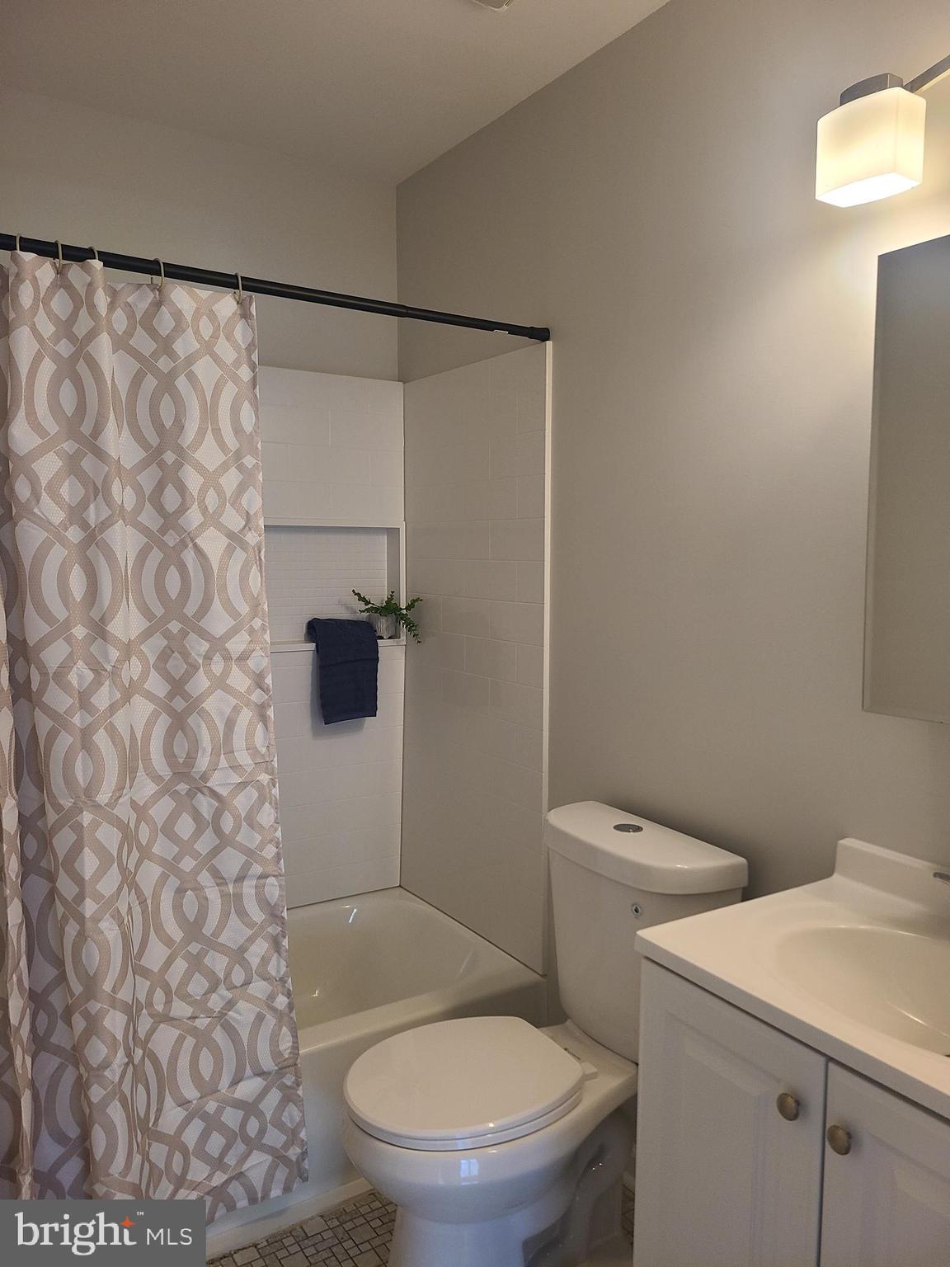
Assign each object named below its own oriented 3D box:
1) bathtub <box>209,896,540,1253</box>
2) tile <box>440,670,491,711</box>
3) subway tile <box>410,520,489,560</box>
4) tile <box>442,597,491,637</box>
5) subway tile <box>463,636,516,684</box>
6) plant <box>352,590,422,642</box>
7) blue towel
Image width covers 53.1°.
[{"bbox_3d":[-0.660,1.025,2.250,1.524,0.368,0.760,-3,6,-33],"label":"bathtub"},{"bbox_3d":[-0.024,0.162,2.595,0.010,0.101,0.245,-3,6,-33],"label":"tile"},{"bbox_3d":[-0.070,-0.255,2.633,0.010,0.105,0.420,-3,6,-33],"label":"subway tile"},{"bbox_3d":[-0.023,-0.044,2.577,0.010,0.100,0.245,-3,6,-33],"label":"tile"},{"bbox_3d":[0.043,0.068,2.484,0.010,0.107,0.240,-3,6,-33],"label":"subway tile"},{"bbox_3d":[-0.273,-0.048,2.803,0.165,0.155,0.180,-3,6,-33],"label":"plant"},{"bbox_3d":[-0.384,0.102,2.759,0.195,0.300,0.125,-3,6,-33],"label":"blue towel"}]

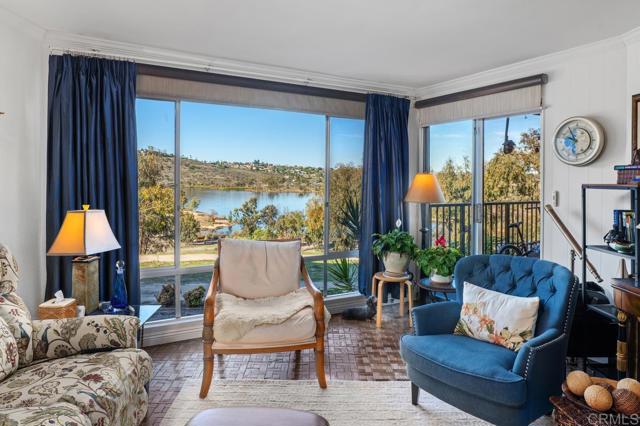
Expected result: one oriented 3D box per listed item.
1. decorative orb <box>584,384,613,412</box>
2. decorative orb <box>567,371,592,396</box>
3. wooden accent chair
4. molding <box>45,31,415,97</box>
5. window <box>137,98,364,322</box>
[{"bbox_3d":[1.097,0.731,1.680,0.095,0.095,0.095,0,3,0],"label":"decorative orb"},{"bbox_3d":[1.089,0.716,1.790,0.095,0.095,0.095,0,3,0],"label":"decorative orb"},{"bbox_3d":[-0.410,0.669,3.070,0.770,0.900,0.740,-1,4,-9],"label":"wooden accent chair"},{"bbox_3d":[-0.420,-1.326,3.963,3.570,0.110,0.090,-2,4,-30],"label":"molding"},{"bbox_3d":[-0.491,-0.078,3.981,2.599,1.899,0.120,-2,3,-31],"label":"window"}]

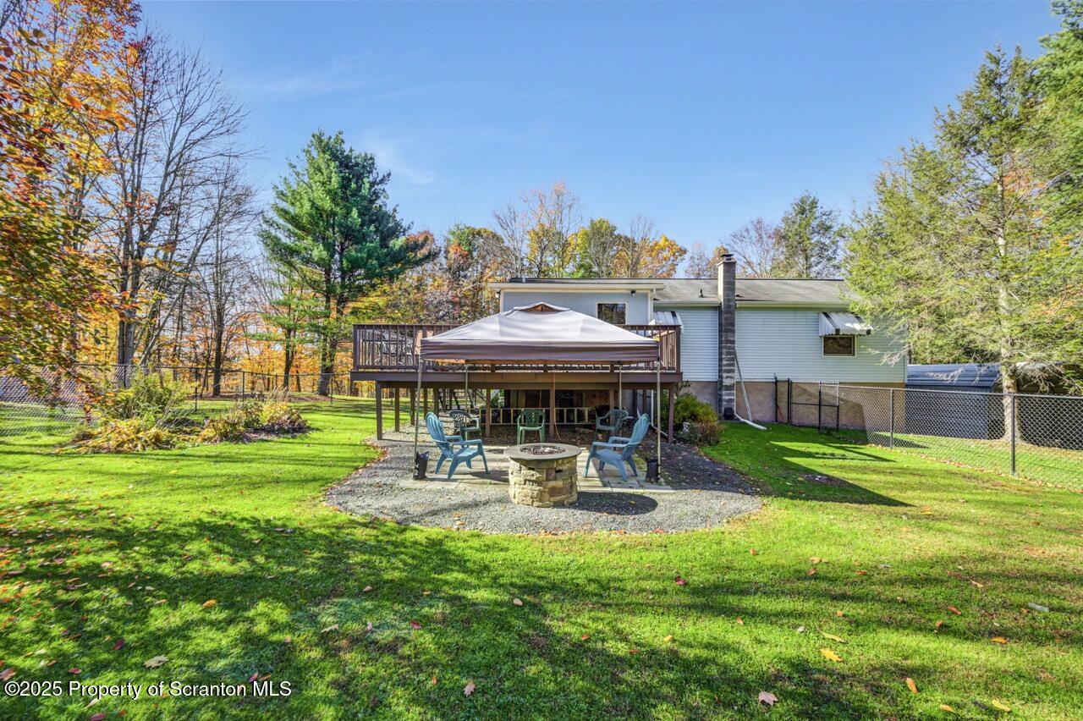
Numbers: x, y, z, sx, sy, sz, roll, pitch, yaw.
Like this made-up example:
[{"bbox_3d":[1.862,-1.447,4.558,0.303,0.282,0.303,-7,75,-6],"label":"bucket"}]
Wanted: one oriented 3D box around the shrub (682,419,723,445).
[{"bbox_3d":[3.550,1.570,9.400,0.850,0.500,0.750,0,0,0],"label":"shrub"}]

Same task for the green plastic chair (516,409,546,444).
[{"bbox_3d":[-0.210,1.390,8.600,0.570,0.790,0.560,0,0,7],"label":"green plastic chair"}]

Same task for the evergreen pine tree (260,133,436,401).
[{"bbox_3d":[-10.500,-5.220,22.500,8.800,14.000,8.200,0,0,-6],"label":"evergreen pine tree"}]

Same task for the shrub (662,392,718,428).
[{"bbox_3d":[4.060,1.400,11.500,1.250,1.050,1.150,0,0,-6],"label":"shrub"}]

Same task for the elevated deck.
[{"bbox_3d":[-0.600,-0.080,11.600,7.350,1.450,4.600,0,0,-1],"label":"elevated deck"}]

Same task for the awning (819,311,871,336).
[{"bbox_3d":[10.520,-1.270,14.580,1.200,0.860,0.850,0,0,0],"label":"awning"}]

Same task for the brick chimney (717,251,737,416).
[{"bbox_3d":[6.520,-0.820,14.800,0.440,5.750,0.440,0,0,0],"label":"brick chimney"}]

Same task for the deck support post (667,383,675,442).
[{"bbox_3d":[2.900,1.170,9.400,0.110,1.330,0.110,0,0,0],"label":"deck support post"}]

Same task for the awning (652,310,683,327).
[{"bbox_3d":[4.250,-1.335,14.580,1.150,0.860,0.850,0,0,0],"label":"awning"}]

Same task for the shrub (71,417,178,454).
[{"bbox_3d":[-6.350,1.150,6.600,1.250,0.480,0.900,0,0,-6],"label":"shrub"}]

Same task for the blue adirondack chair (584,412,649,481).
[{"bbox_3d":[1.160,1.270,6.370,0.820,0.960,0.740,0,0,30],"label":"blue adirondack chair"}]

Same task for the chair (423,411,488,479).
[{"bbox_3d":[-1.330,1.280,6.520,0.840,0.970,0.740,1,-1,-34],"label":"chair"}]

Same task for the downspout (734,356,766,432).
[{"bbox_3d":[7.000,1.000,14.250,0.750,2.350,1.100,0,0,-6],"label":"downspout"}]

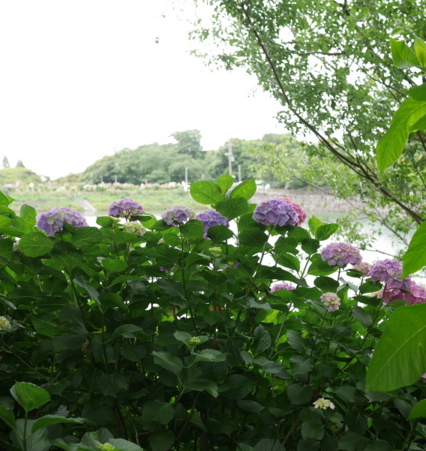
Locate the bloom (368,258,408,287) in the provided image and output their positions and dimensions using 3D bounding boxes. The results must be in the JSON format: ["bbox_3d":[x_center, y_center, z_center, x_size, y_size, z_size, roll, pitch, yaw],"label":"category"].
[{"bbox_3d":[0.597,0.162,2.350,0.144,0.097,0.145,0,3,0],"label":"bloom"}]

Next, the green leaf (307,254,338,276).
[{"bbox_3d":[0.365,0.133,2.300,0.101,0.073,0.060,-1,3,-10],"label":"green leaf"}]

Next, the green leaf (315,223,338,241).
[{"bbox_3d":[0.411,0.025,2.500,0.083,0.065,0.050,0,3,0],"label":"green leaf"}]

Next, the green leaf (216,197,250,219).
[{"bbox_3d":[0.067,-0.055,2.400,0.118,0.083,0.050,0,3,0],"label":"green leaf"}]

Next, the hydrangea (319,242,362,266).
[{"bbox_3d":[0.456,0.102,2.450,0.152,0.085,0.145,0,3,0],"label":"hydrangea"}]

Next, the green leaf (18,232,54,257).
[{"bbox_3d":[-0.506,0.056,1.980,0.103,0.071,0.050,0,3,0],"label":"green leaf"}]

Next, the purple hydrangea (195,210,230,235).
[{"bbox_3d":[-0.002,-0.007,2.600,0.127,0.097,0.125,0,3,0],"label":"purple hydrangea"}]

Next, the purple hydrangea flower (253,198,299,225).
[{"bbox_3d":[0.204,-0.041,2.250,0.152,0.092,0.150,0,3,0],"label":"purple hydrangea flower"}]

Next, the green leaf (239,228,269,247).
[{"bbox_3d":[0.142,0.045,2.400,0.100,0.069,0.060,0,3,0],"label":"green leaf"}]

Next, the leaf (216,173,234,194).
[{"bbox_3d":[0.039,-0.134,2.260,0.062,0.072,0.045,0,3,0],"label":"leaf"}]

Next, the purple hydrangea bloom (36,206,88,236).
[{"bbox_3d":[-0.449,-0.010,2.070,0.161,0.088,0.150,0,3,0],"label":"purple hydrangea bloom"}]

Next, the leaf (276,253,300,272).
[{"bbox_3d":[0.265,0.134,2.450,0.088,0.078,0.050,0,3,0],"label":"leaf"}]

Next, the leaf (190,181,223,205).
[{"bbox_3d":[-0.019,-0.104,2.200,0.105,0.075,0.060,1,3,15],"label":"leaf"}]

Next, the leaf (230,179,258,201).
[{"bbox_3d":[0.097,-0.113,2.200,0.089,0.070,0.060,-1,3,-15],"label":"leaf"}]

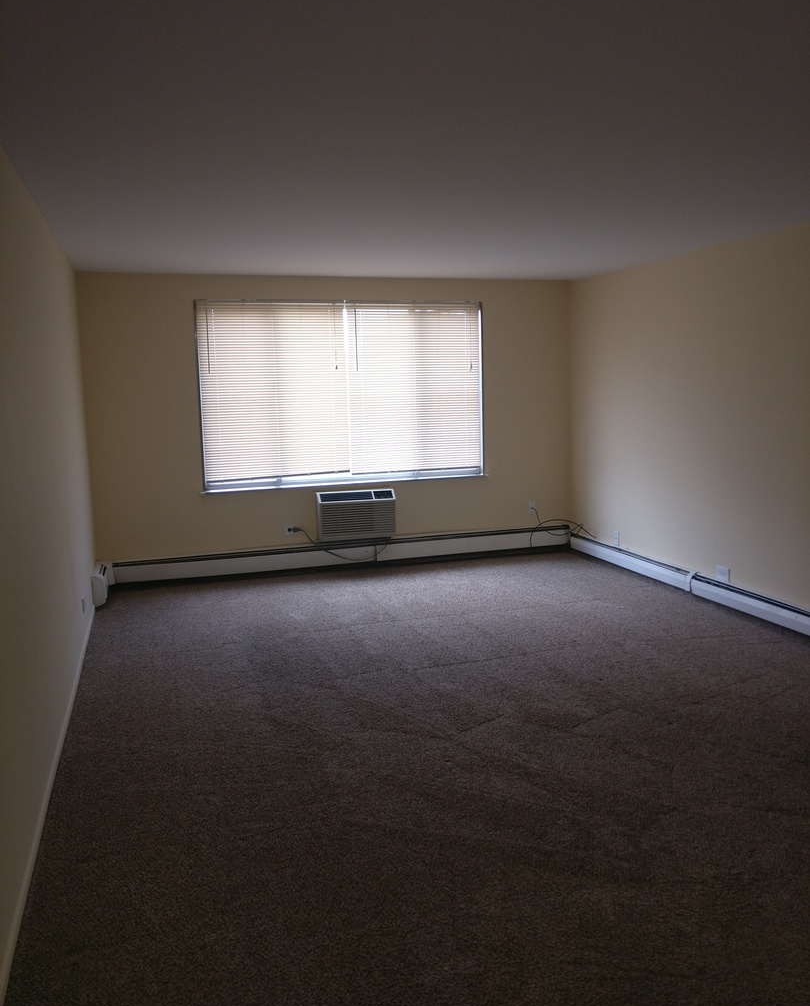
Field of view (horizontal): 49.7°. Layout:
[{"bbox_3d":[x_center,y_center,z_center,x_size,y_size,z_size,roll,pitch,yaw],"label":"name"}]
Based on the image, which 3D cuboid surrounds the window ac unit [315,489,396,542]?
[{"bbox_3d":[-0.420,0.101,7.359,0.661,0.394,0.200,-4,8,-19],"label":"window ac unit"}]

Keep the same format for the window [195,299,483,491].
[{"bbox_3d":[-0.473,-0.905,7.276,2.436,1.506,0.100,-4,8,-19],"label":"window"}]

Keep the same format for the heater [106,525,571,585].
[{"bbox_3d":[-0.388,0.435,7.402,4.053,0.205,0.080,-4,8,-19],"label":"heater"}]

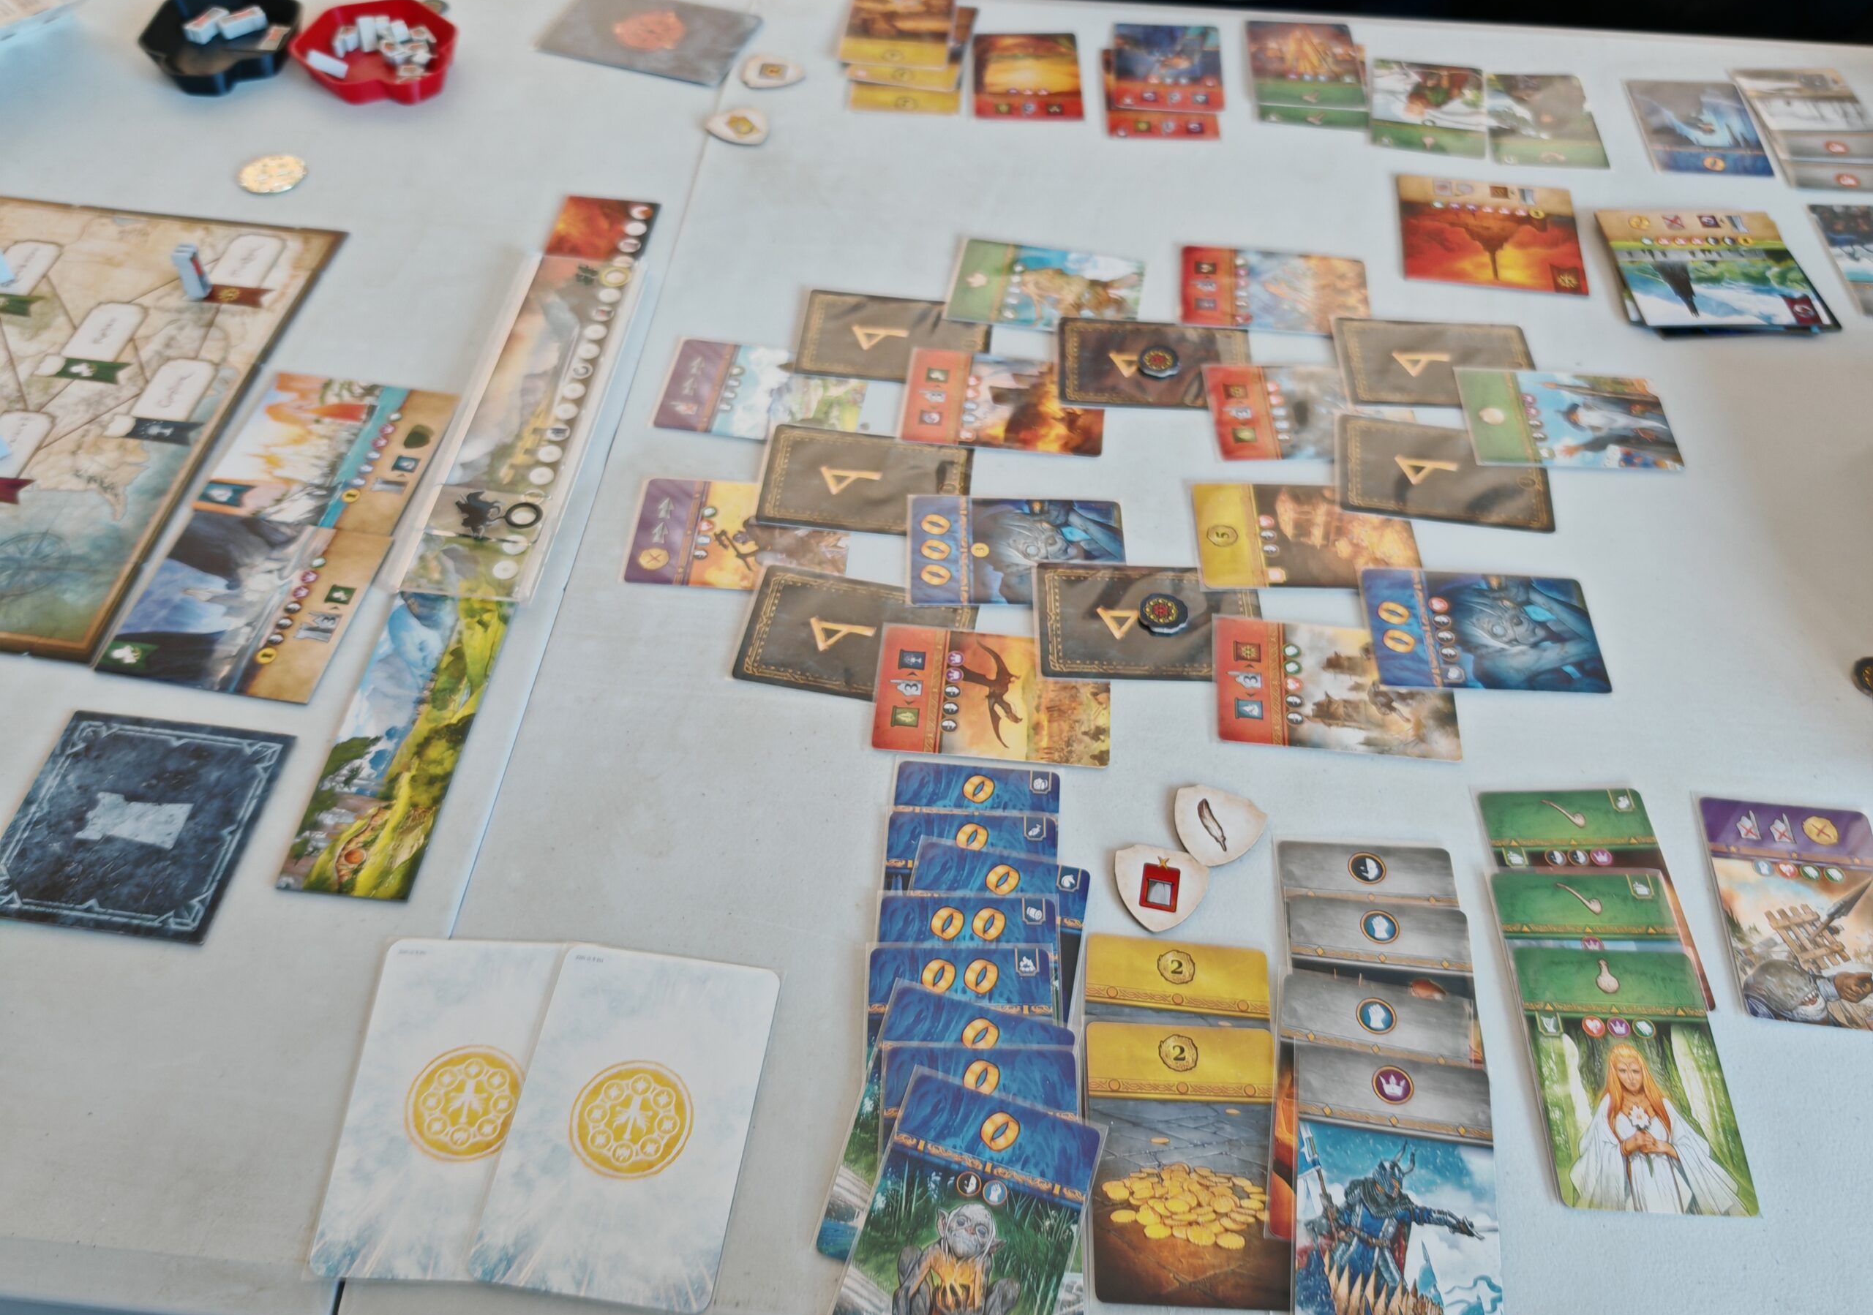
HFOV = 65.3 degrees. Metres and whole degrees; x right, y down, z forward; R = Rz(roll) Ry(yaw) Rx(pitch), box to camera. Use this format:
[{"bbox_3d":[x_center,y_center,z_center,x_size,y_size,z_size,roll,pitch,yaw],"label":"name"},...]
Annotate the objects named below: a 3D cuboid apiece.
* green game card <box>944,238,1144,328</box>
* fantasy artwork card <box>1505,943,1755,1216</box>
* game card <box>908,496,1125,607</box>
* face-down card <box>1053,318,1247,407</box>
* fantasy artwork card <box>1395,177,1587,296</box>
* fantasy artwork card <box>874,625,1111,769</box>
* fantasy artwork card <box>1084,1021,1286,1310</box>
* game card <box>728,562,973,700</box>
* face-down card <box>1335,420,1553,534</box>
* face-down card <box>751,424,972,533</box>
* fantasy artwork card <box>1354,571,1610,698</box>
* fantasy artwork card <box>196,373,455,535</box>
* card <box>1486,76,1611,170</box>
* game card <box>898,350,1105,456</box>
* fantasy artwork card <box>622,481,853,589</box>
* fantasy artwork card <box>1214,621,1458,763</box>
[{"bbox_3d":[0.049,-0.163,0.642,0.080,0.001,0.054,8,53,6],"label":"green game card"},{"bbox_3d":[0.170,0.102,0.358,0.046,0.001,0.069,3,53,2],"label":"fantasy artwork card"},{"bbox_3d":[0.026,-0.033,0.460,0.069,0.001,0.046,1,53,0],"label":"game card"},{"bbox_3d":[0.092,-0.124,0.613,0.080,0.001,0.054,2,53,2],"label":"face-down card"},{"bbox_3d":[0.252,-0.194,0.664,0.079,0.002,0.077,6,53,5],"label":"fantasy artwork card"},{"bbox_3d":[0.018,0.012,0.442,0.071,0.002,0.047,4,53,3],"label":"fantasy artwork card"},{"bbox_3d":[0.071,0.140,0.411,0.054,0.001,0.080,2,53,2],"label":"fantasy artwork card"},{"bbox_3d":[-0.028,-0.007,0.525,0.080,0.001,0.054,9,53,7],"label":"game card"},{"bbox_3d":[0.200,-0.074,0.575,0.080,0.001,0.054,7,53,5],"label":"face-down card"},{"bbox_3d":[-0.022,-0.057,0.477,0.069,0.001,0.046,6,53,4],"label":"face-down card"},{"bbox_3d":[0.197,-0.010,0.527,0.080,0.001,0.054,2,53,2],"label":"fantasy artwork card"},{"bbox_3d":[-0.200,-0.069,0.484,0.066,0.002,0.066,7,53,5],"label":"fantasy artwork card"},{"bbox_3d":[0.259,-0.231,0.628,0.047,0.002,0.071,3,53,3],"label":"card"},{"bbox_3d":[0.029,-0.105,0.599,0.080,0.001,0.054,5,53,4],"label":"game card"},{"bbox_3d":[-0.064,-0.041,0.482,0.071,0.002,0.047,3,53,2],"label":"fantasy artwork card"},{"bbox_3d":[0.117,0.009,0.429,0.069,0.001,0.046,5,53,3],"label":"fantasy artwork card"}]

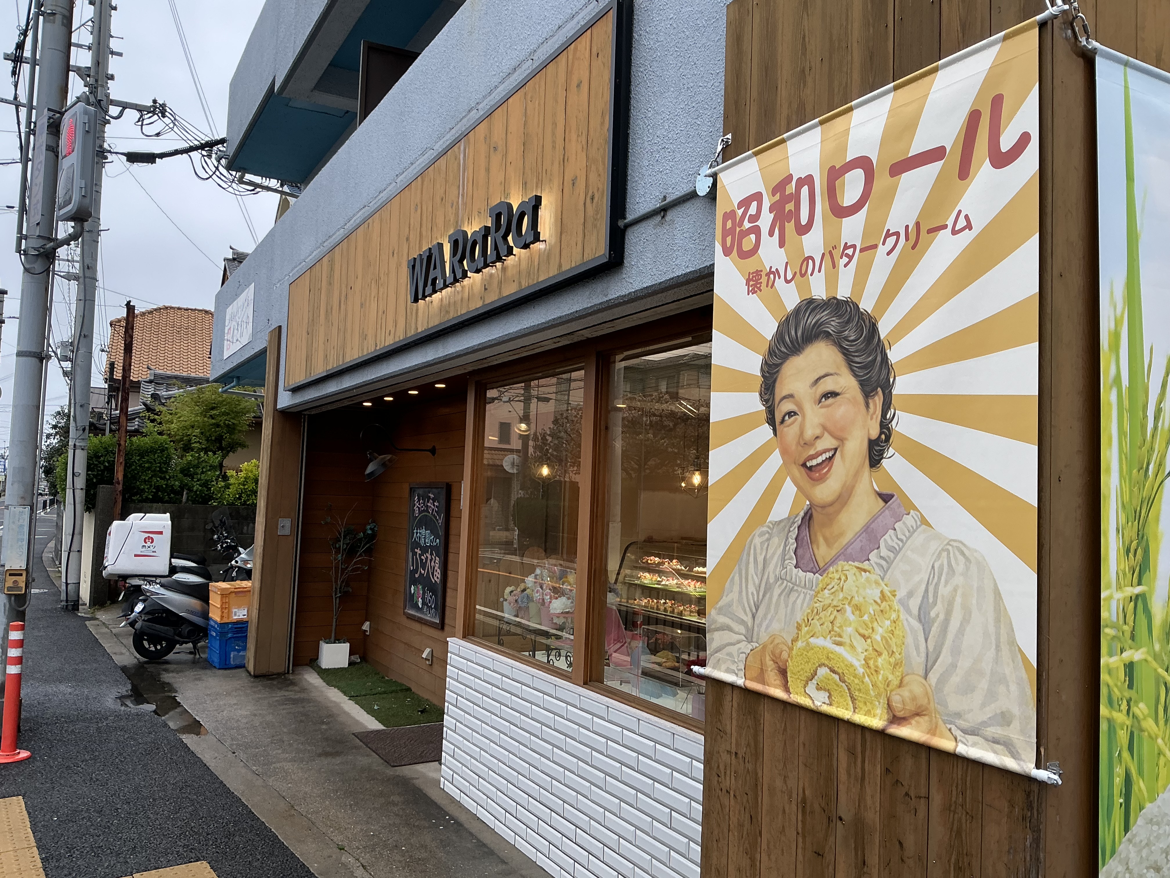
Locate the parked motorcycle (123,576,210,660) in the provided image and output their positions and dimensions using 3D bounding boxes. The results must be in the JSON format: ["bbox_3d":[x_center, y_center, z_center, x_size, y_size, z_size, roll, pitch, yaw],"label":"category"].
[{"bbox_3d":[-3.626,1.597,9.217,1.680,1.050,0.660,4,-4,-29],"label":"parked motorcycle"}]

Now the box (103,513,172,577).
[{"bbox_3d":[-4.800,1.137,10.150,0.585,0.640,0.500,4,-4,-29],"label":"box"}]

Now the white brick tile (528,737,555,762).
[{"bbox_3d":[-0.199,1.430,4.389,0.014,0.062,0.228,4,-4,-29],"label":"white brick tile"}]

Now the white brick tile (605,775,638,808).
[{"bbox_3d":[0.145,1.403,3.775,0.014,0.062,0.228,4,-4,-29],"label":"white brick tile"}]

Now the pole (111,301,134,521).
[{"bbox_3d":[-6.230,0.178,12.738,0.110,4.010,0.110,4,-5,-29],"label":"pole"}]

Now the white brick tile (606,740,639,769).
[{"bbox_3d":[0.151,1.262,3.784,0.014,0.062,0.228,4,-4,-29],"label":"white brick tile"}]

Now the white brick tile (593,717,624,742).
[{"bbox_3d":[0.096,1.196,3.891,0.014,0.062,0.228,4,-4,-29],"label":"white brick tile"}]

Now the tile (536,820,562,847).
[{"bbox_3d":[-0.155,1.738,4.167,0.014,0.061,0.226,4,-4,-29],"label":"tile"}]

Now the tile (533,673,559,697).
[{"bbox_3d":[-0.188,1.148,4.408,0.014,0.062,0.228,4,-4,-29],"label":"tile"}]

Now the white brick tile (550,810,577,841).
[{"bbox_3d":[-0.097,1.665,4.071,0.014,0.061,0.226,4,-4,-29],"label":"white brick tile"}]

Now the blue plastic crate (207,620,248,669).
[{"bbox_3d":[-3.369,1.940,9.108,0.366,0.410,0.530,4,-4,-29],"label":"blue plastic crate"}]

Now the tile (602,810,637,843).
[{"bbox_3d":[0.140,1.542,3.741,0.015,0.063,0.228,4,-4,-29],"label":"tile"}]

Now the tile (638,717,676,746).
[{"bbox_3d":[0.268,1.104,3.524,0.020,0.055,0.228,4,-4,-29],"label":"tile"}]

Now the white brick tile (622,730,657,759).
[{"bbox_3d":[0.211,1.187,3.686,0.014,0.062,0.228,4,-4,-29],"label":"white brick tile"}]

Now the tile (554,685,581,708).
[{"bbox_3d":[-0.070,1.131,4.128,0.020,0.055,0.228,4,-4,-29],"label":"tile"}]

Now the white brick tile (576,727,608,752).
[{"bbox_3d":[0.032,1.243,3.897,0.014,0.061,0.226,4,-4,-29],"label":"white brick tile"}]

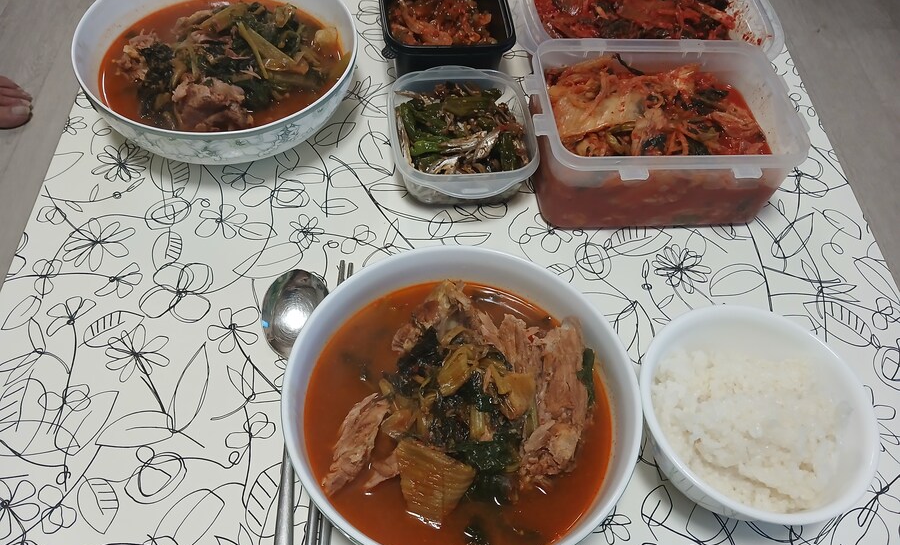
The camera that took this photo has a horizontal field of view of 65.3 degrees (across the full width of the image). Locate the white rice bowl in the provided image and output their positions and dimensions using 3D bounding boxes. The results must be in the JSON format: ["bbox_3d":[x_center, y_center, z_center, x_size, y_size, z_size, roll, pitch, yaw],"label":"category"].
[{"bbox_3d":[0.163,0.088,0.400,0.124,0.065,0.124,2,56,-3],"label":"white rice bowl"}]

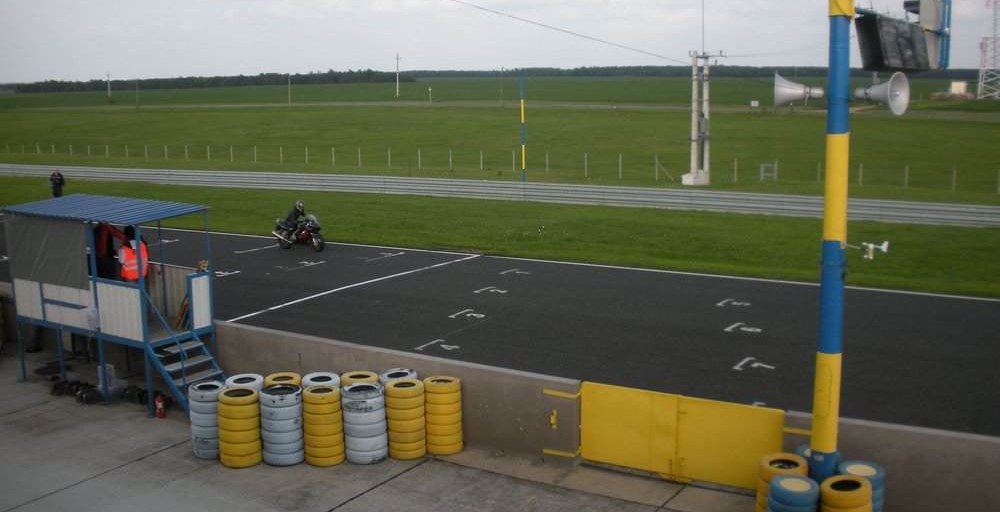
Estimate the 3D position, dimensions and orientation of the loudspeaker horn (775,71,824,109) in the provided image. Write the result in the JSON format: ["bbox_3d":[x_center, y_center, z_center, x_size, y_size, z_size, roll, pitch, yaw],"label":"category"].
[{"bbox_3d":[3.330,-1.826,11.225,0.540,0.440,0.440,2,10,16],"label":"loudspeaker horn"}]

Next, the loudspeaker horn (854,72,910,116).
[{"bbox_3d":[3.978,-1.709,10.654,0.460,0.460,0.540,-8,12,-36],"label":"loudspeaker horn"}]

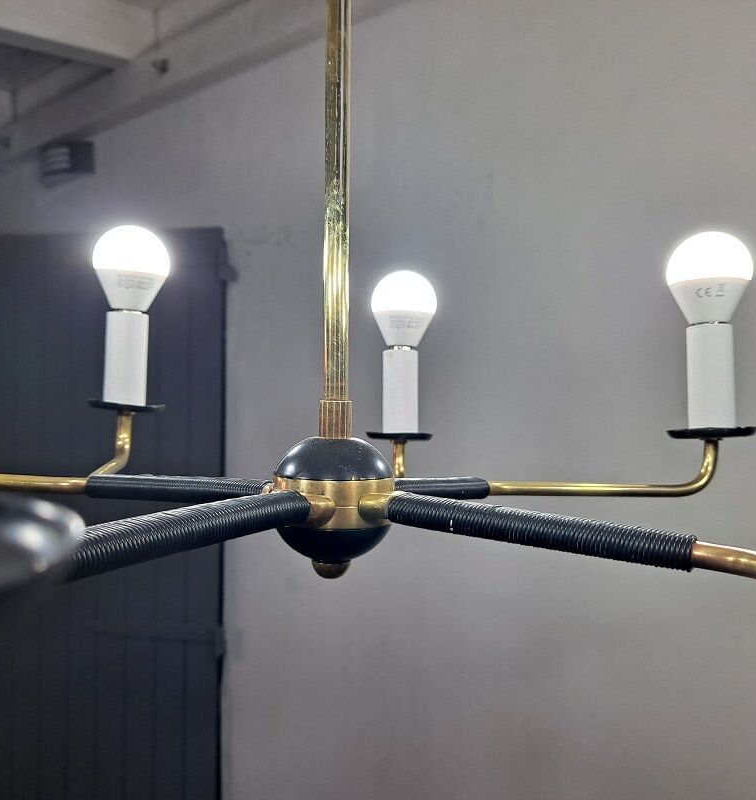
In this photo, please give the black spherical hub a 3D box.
[{"bbox_3d":[-0.017,0.041,0.303,0.046,0.053,0.046,0,-2,0],"label":"black spherical hub"}]

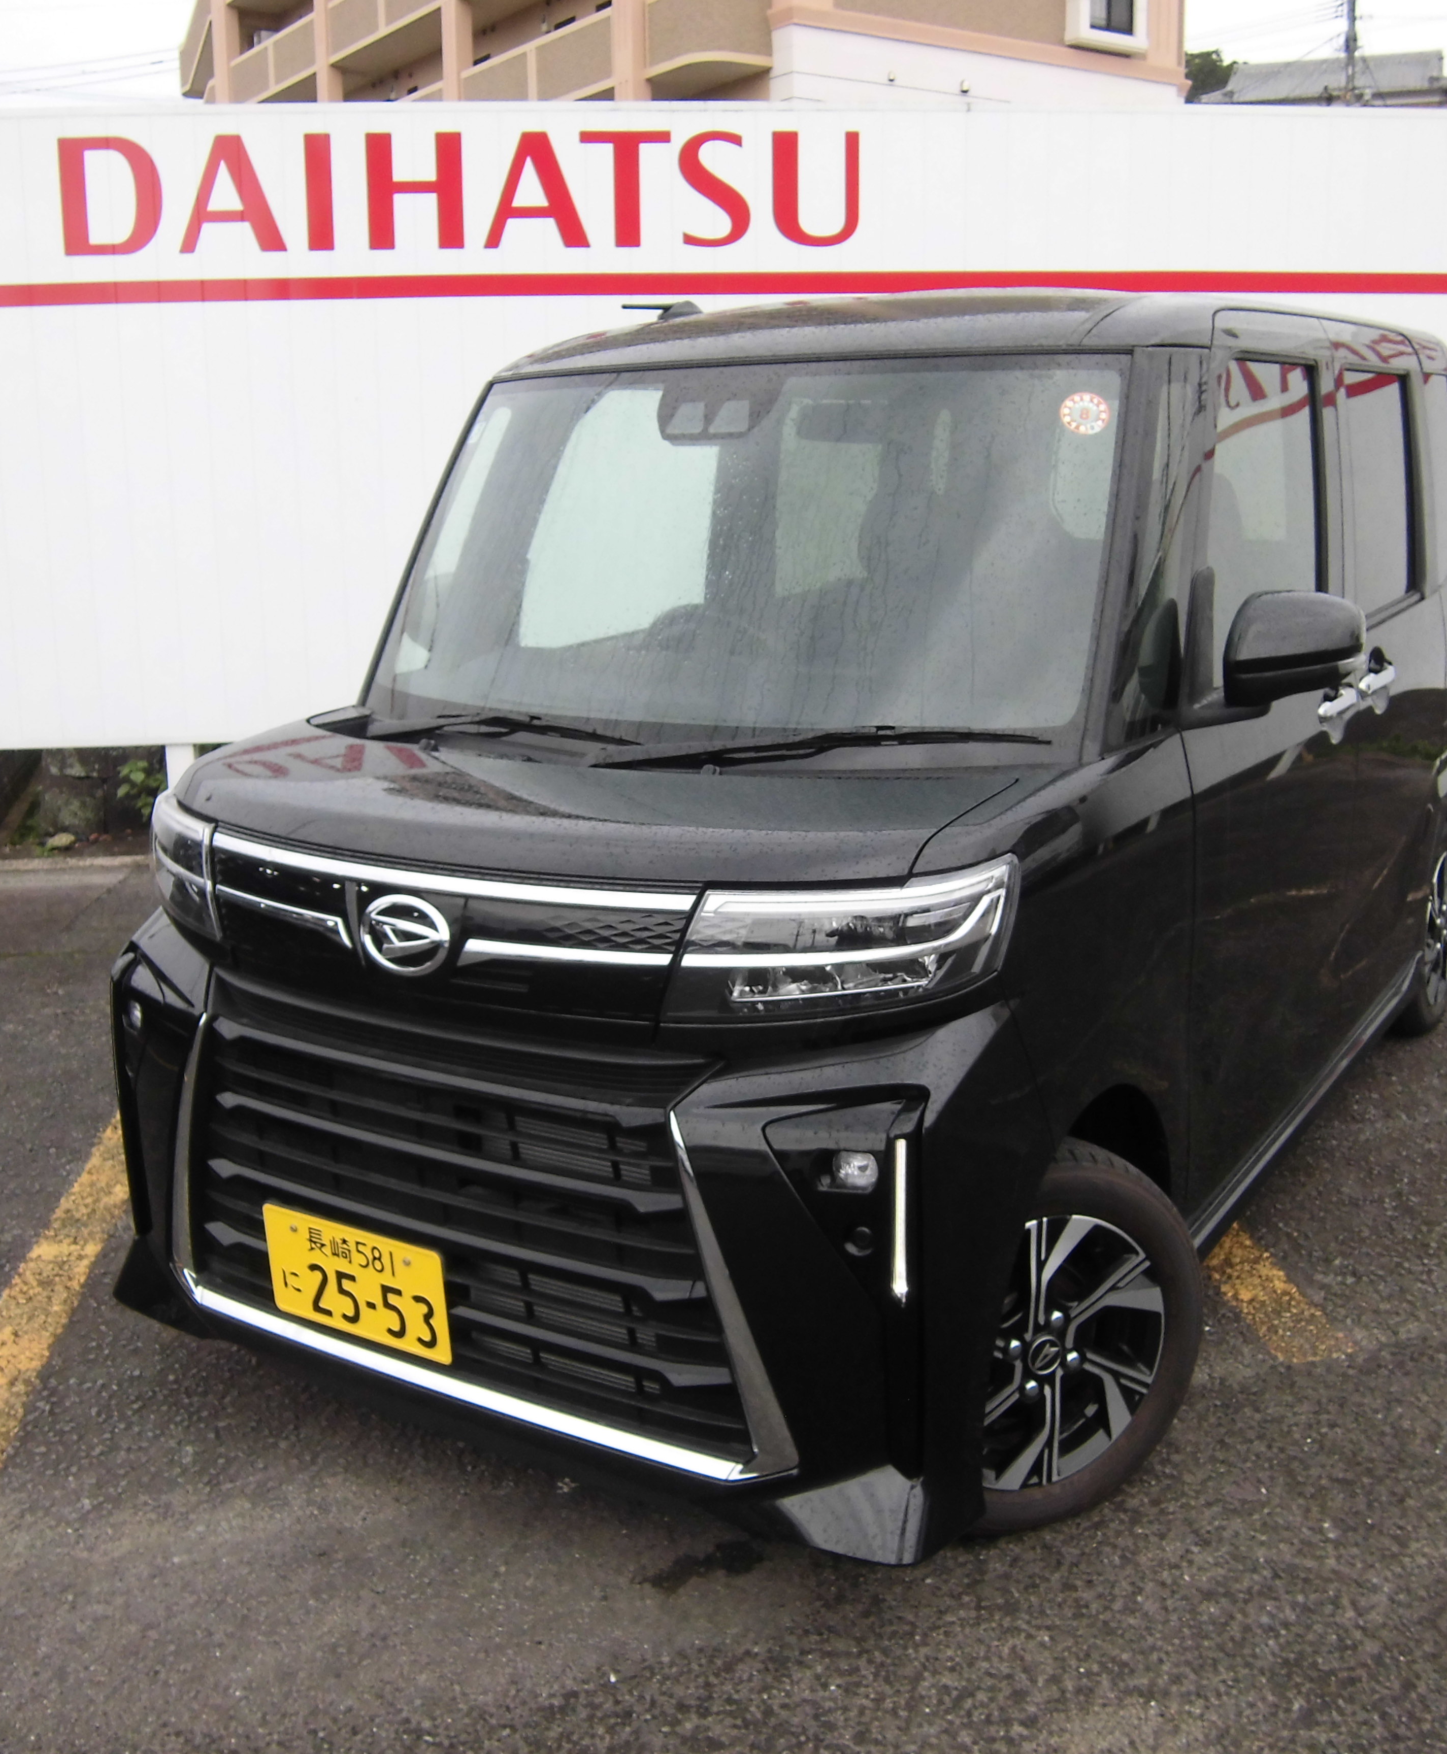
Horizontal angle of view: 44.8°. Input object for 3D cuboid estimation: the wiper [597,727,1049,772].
[{"bbox_3d":[0.123,-0.178,2.498,0.700,0.075,0.070,4,15,23],"label":"wiper"}]

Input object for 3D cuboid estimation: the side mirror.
[{"bbox_3d":[0.815,-0.329,2.499,0.185,0.160,0.120,7,16,31],"label":"side mirror"}]

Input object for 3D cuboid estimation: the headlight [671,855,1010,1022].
[{"bbox_3d":[0.140,0.078,2.048,0.320,0.170,0.285,7,16,31],"label":"headlight"}]

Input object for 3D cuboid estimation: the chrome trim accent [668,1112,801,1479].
[{"bbox_3d":[0.000,0.510,2.117,0.098,0.480,0.050,-8,7,35],"label":"chrome trim accent"}]

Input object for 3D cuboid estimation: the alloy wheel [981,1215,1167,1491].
[{"bbox_3d":[0.431,0.653,2.479,0.410,0.410,0.125,-8,15,-25],"label":"alloy wheel"}]

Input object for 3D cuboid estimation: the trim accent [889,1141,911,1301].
[{"bbox_3d":[0.210,0.398,2.042,0.025,0.210,0.025,4,15,23],"label":"trim accent"}]

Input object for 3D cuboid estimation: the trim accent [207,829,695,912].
[{"bbox_3d":[-0.387,0.000,2.212,0.800,0.035,0.085,7,16,31],"label":"trim accent"}]

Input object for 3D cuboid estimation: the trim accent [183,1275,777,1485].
[{"bbox_3d":[-0.377,0.657,2.355,0.985,0.060,0.065,7,16,31],"label":"trim accent"}]

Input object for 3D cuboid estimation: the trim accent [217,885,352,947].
[{"bbox_3d":[-0.608,0.051,2.439,0.310,0.050,0.030,9,12,37],"label":"trim accent"}]

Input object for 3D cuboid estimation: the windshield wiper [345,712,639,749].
[{"bbox_3d":[-0.386,-0.225,2.802,0.640,0.070,0.075,8,17,35],"label":"windshield wiper"}]

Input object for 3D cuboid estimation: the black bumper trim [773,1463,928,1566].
[{"bbox_3d":[0.161,0.762,2.132,0.175,0.150,0.125,7,16,31],"label":"black bumper trim"}]

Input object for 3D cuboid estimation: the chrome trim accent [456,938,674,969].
[{"bbox_3d":[-0.193,0.100,2.171,0.325,0.050,0.030,5,10,28],"label":"chrome trim accent"}]

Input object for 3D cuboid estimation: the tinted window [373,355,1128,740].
[{"bbox_3d":[-0.014,-0.521,2.783,1.310,0.635,0.110,7,-15,33],"label":"tinted window"}]

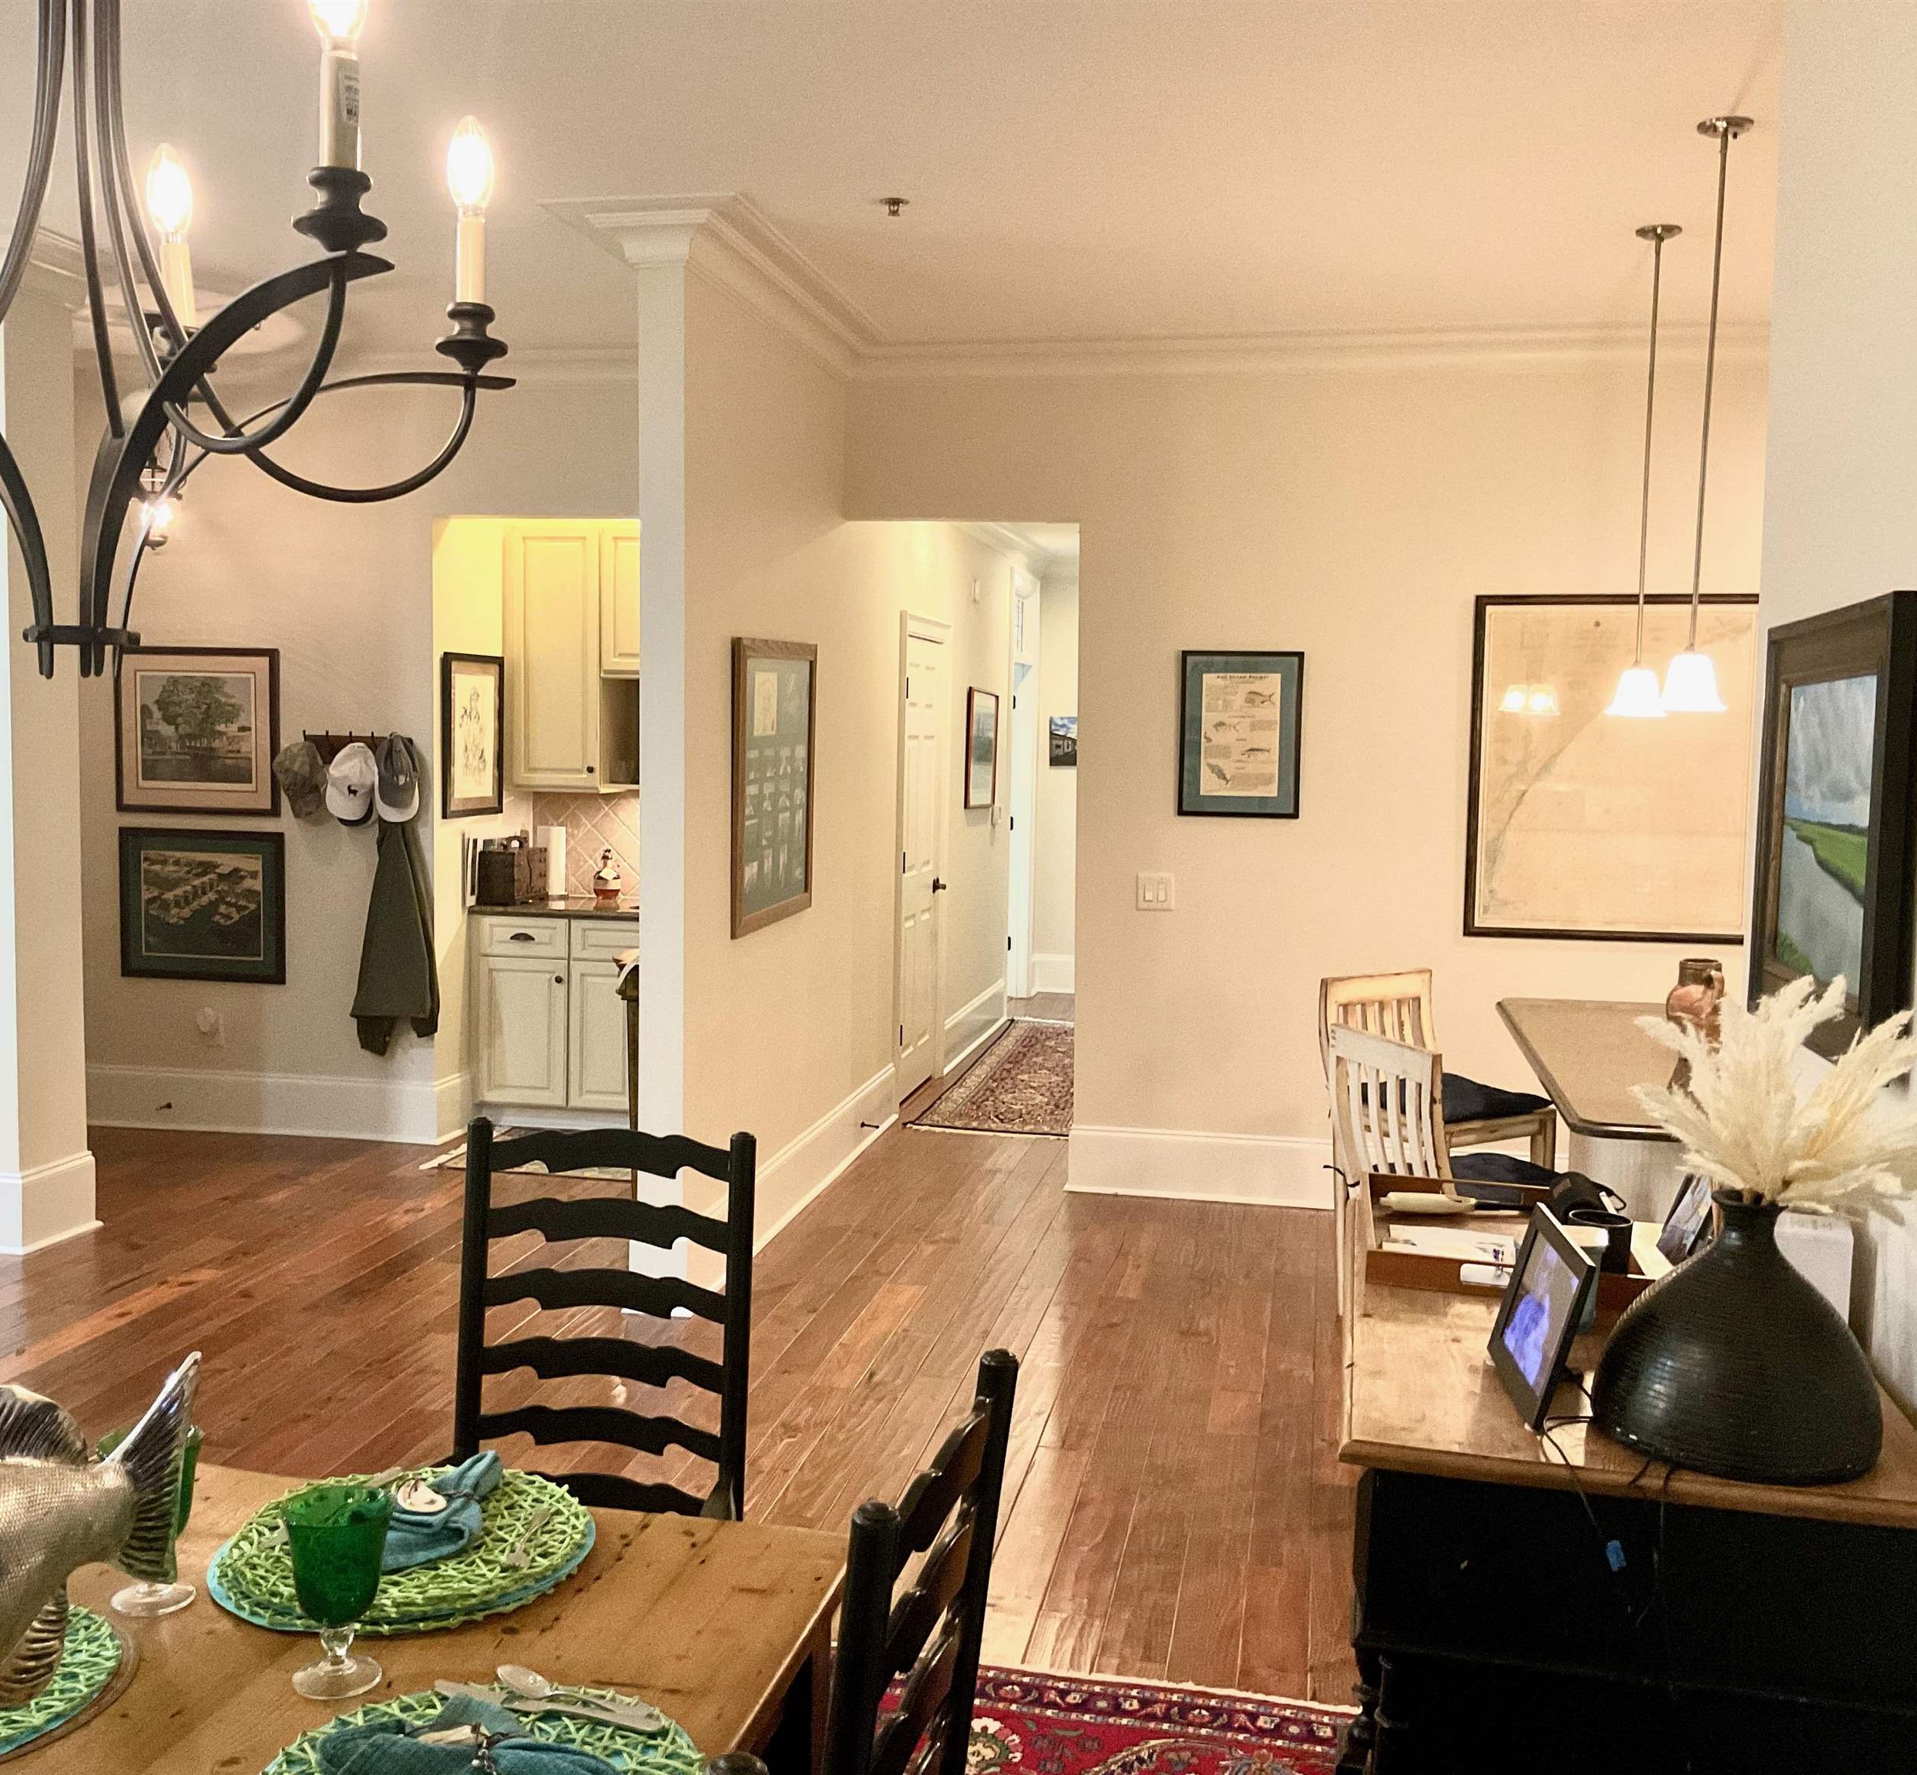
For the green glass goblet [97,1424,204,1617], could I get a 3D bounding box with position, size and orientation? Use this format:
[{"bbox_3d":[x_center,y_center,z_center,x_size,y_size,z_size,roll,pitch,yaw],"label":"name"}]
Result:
[{"bbox_3d":[-0.759,0.600,1.869,0.094,0.152,0.094,2,4,10],"label":"green glass goblet"}]

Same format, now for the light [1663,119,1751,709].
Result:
[{"bbox_3d":[1.669,-1.026,4.398,0.150,1.290,0.150,2,5,10],"label":"light"}]

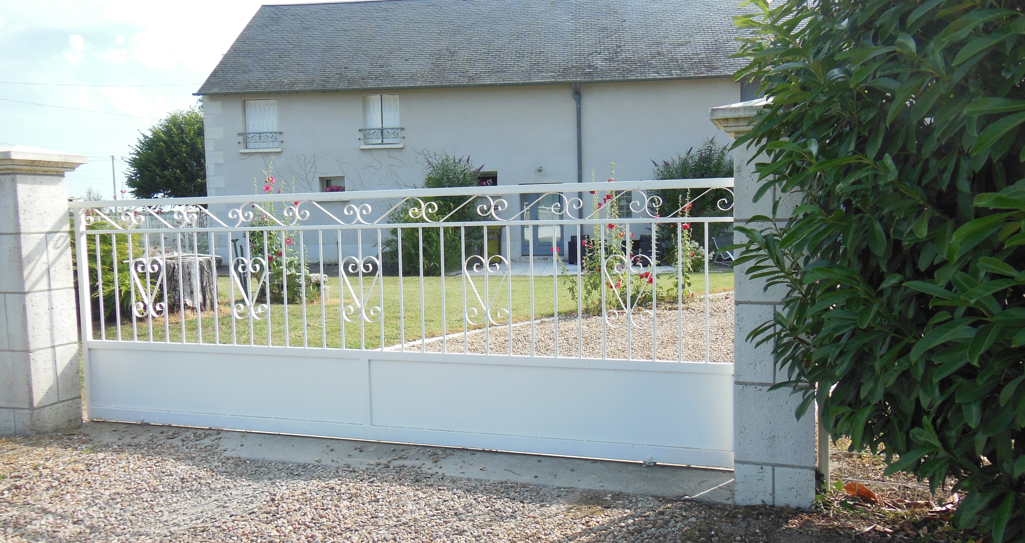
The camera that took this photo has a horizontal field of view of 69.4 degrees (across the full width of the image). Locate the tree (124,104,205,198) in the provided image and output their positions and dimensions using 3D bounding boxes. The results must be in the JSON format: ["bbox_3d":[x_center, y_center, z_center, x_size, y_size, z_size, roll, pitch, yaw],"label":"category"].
[{"bbox_3d":[-14.297,-4.426,33.500,6.900,7.400,6.900,-1,4,4],"label":"tree"}]

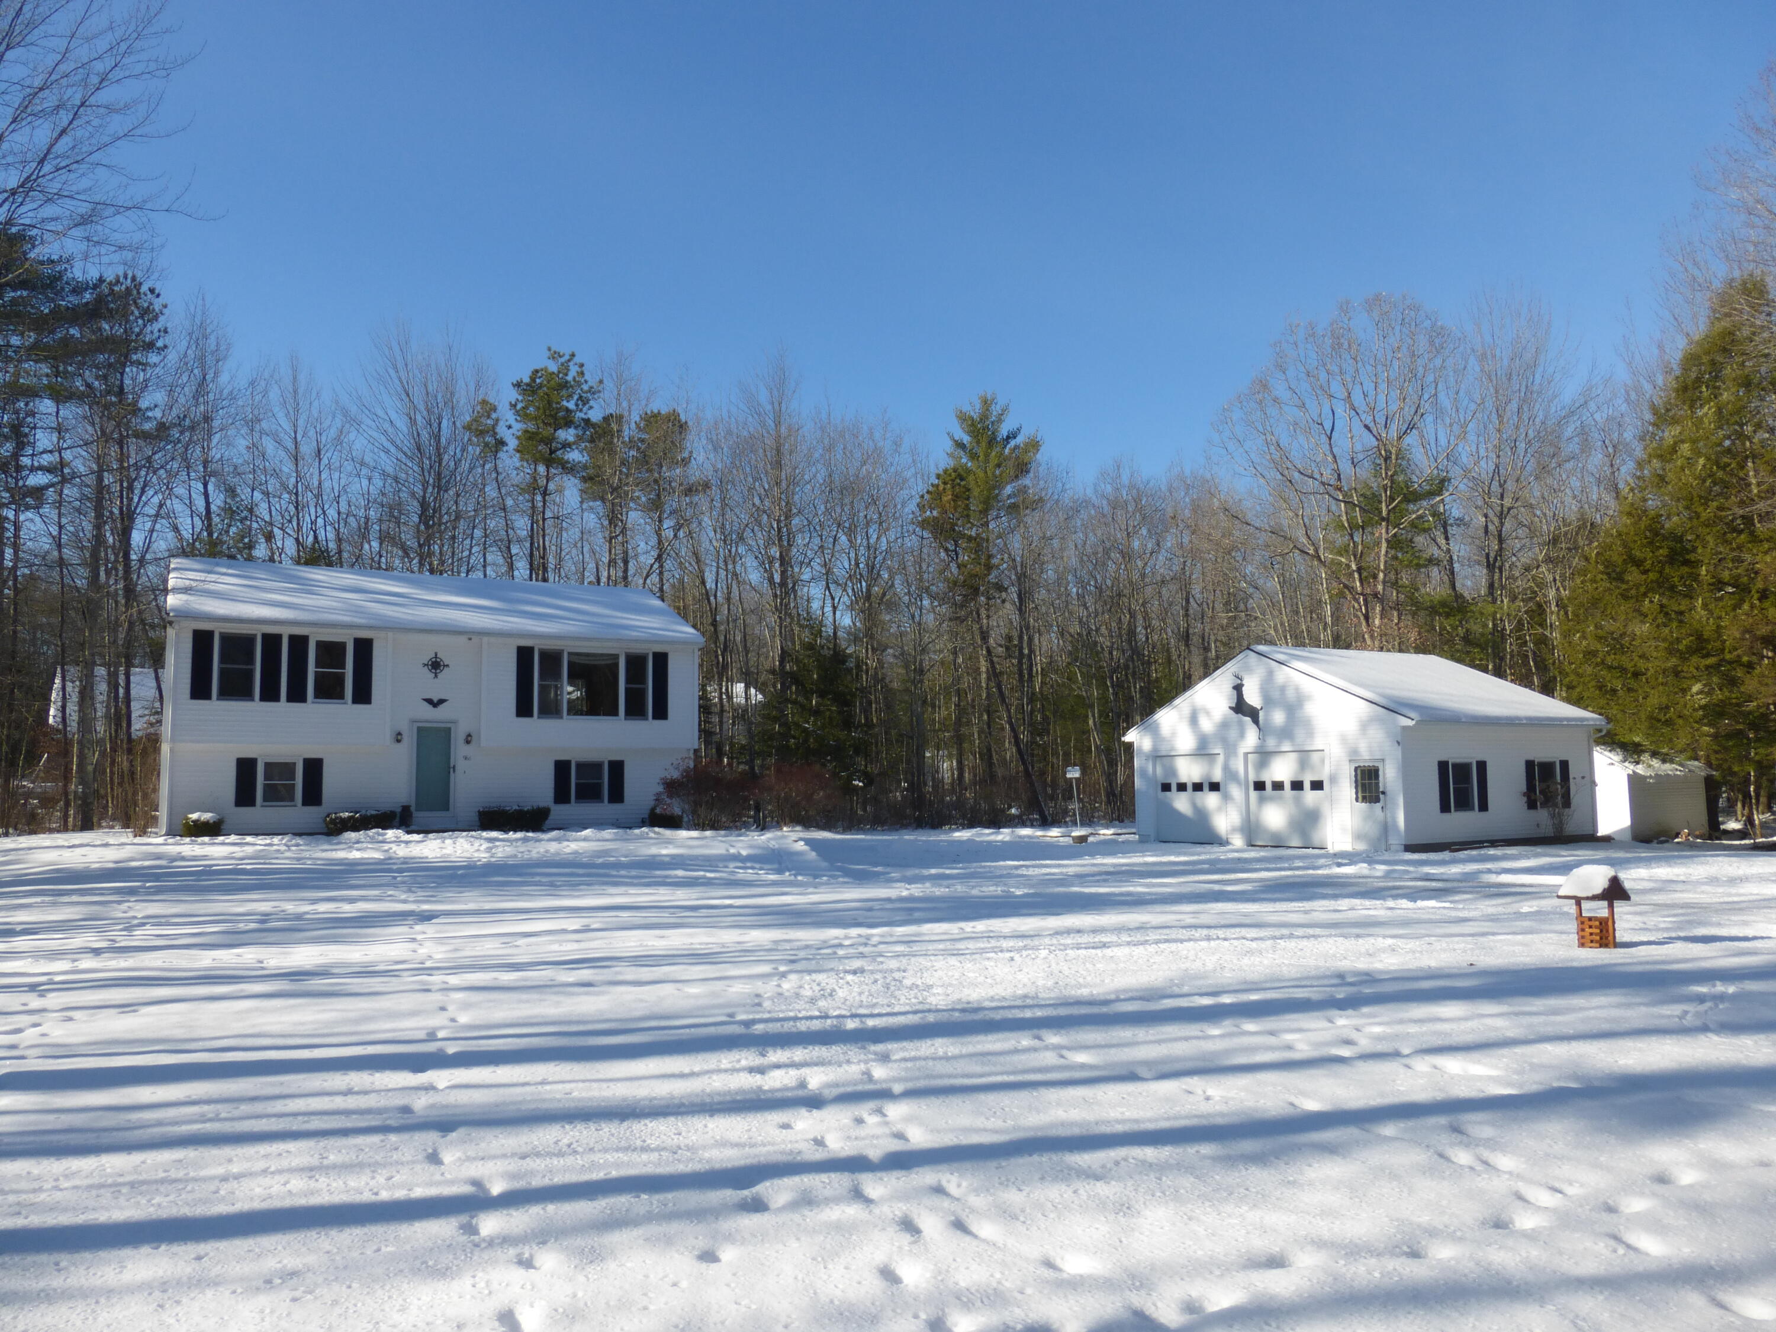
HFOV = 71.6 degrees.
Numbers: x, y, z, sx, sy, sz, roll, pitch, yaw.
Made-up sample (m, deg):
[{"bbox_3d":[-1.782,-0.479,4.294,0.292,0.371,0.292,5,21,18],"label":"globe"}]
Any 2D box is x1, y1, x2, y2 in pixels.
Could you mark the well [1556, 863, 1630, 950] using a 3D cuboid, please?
[{"bbox_3d":[7.115,2.410,12.400,0.506,0.815,0.432,2,-6,-26],"label":"well"}]

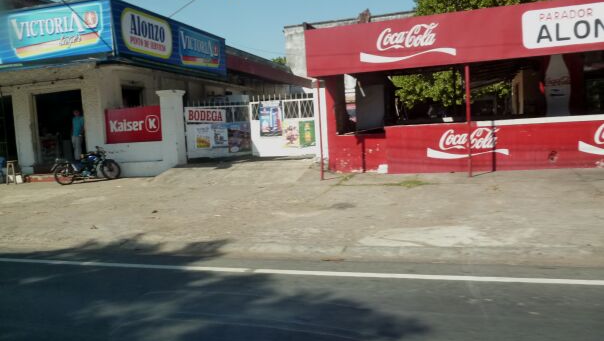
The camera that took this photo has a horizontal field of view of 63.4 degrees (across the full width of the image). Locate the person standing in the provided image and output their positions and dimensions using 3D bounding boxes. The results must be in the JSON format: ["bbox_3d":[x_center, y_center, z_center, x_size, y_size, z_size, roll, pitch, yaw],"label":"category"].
[{"bbox_3d":[-7.030,-1.083,15.300,0.460,1.680,0.320,-3,4,-2],"label":"person standing"}]

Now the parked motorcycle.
[{"bbox_3d":[-6.219,-0.167,14.100,1.880,1.020,0.720,-5,5,-31],"label":"parked motorcycle"}]

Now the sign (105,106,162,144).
[{"bbox_3d":[-5.063,-1.390,14.700,1.900,1.030,0.060,-2,4,14],"label":"sign"}]

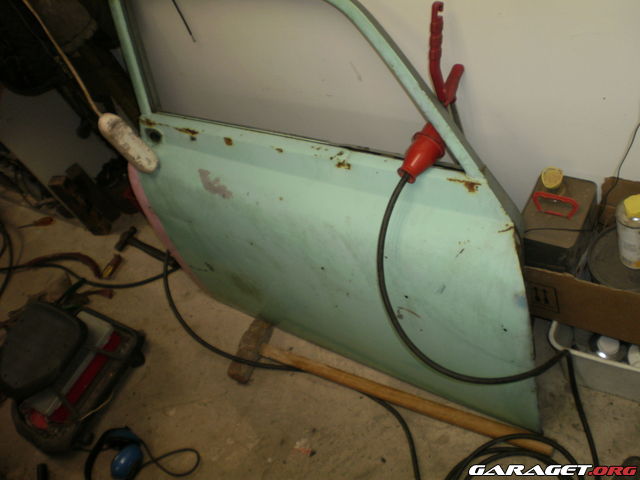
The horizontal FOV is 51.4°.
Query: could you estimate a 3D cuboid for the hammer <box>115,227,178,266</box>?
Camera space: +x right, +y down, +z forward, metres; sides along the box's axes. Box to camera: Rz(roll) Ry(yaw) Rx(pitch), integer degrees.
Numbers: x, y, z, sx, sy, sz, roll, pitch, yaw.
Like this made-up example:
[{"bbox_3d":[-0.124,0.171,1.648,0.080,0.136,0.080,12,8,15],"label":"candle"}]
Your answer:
[{"bbox_3d":[-0.612,0.039,2.387,0.330,0.030,0.108,21,61,36],"label":"hammer"}]

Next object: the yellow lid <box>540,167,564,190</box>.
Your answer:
[{"bbox_3d":[0.502,-0.133,1.439,0.046,0.019,0.046,-12,47,13],"label":"yellow lid"}]

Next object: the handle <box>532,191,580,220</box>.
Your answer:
[{"bbox_3d":[0.496,-0.070,1.398,0.095,0.045,0.018,15,57,33],"label":"handle"}]

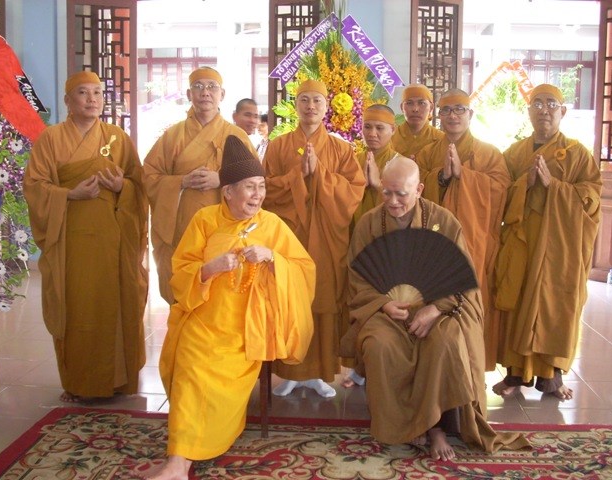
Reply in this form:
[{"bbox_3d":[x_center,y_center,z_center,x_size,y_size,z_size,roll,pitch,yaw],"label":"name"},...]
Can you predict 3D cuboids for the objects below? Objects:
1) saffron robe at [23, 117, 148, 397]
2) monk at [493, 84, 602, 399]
[{"bbox_3d":[-1.141,0.060,3.590,0.600,1.380,0.450,-1,8,-18],"label":"saffron robe"},{"bbox_3d":[1.230,0.016,3.486,0.510,1.584,0.410,3,8,21],"label":"monk"}]

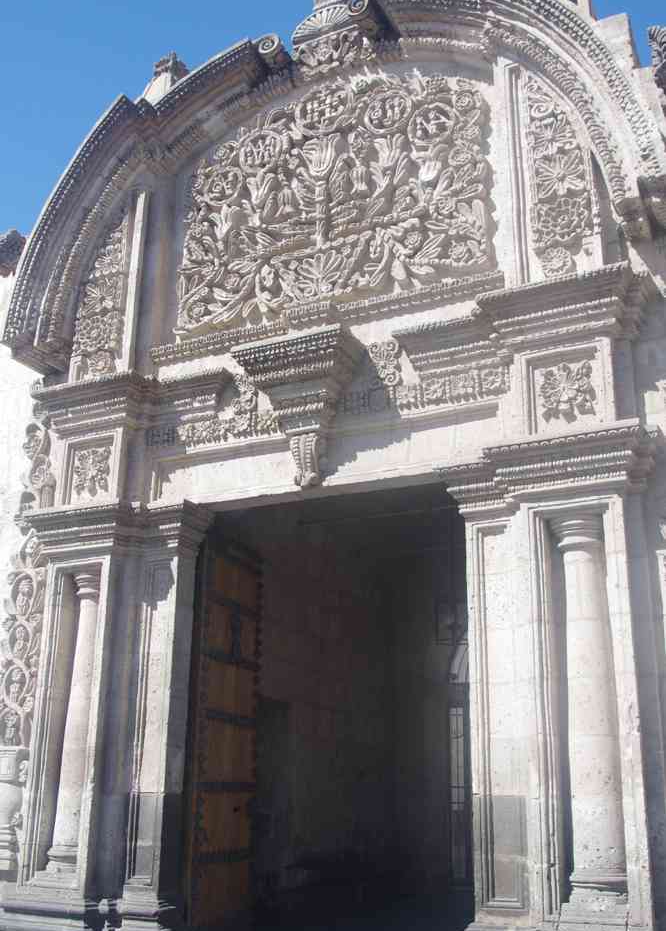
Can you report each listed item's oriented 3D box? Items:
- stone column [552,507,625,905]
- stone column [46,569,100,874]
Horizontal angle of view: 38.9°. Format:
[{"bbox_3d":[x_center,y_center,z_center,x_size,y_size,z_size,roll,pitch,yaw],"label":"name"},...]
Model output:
[{"bbox_3d":[1.748,1.582,6.301,0.449,2.554,0.403,-8,-19,27],"label":"stone column"},{"bbox_3d":[-2.170,2.168,8.325,0.449,2.561,0.403,-8,-19,27],"label":"stone column"}]

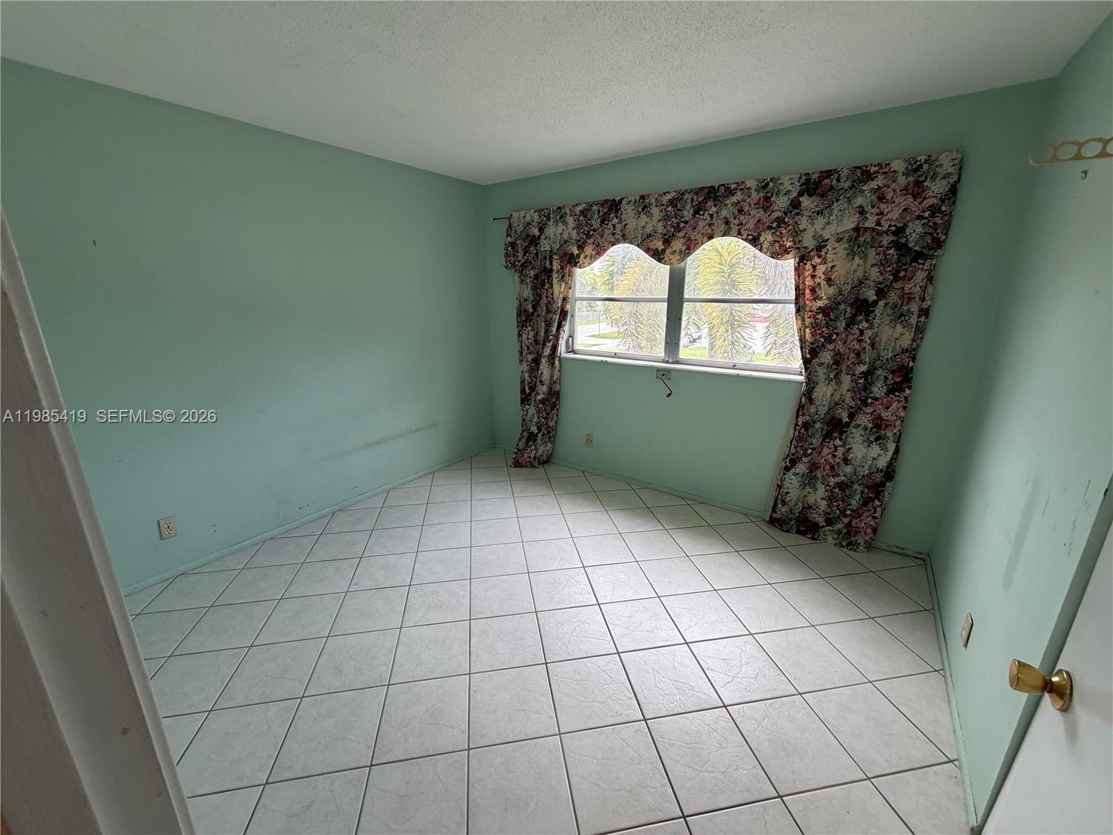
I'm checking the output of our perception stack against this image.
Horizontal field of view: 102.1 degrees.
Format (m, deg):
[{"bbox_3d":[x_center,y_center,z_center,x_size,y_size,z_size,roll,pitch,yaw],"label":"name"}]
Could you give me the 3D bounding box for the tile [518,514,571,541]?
[{"bbox_3d":[-0.081,0.744,3.021,0.315,0.010,0.315,-3,16,-10],"label":"tile"}]

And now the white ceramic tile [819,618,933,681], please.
[{"bbox_3d":[1.413,1.035,2.018,0.318,0.010,0.318,-3,16,-10],"label":"white ceramic tile"}]

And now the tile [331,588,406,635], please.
[{"bbox_3d":[-0.936,0.977,2.284,0.321,0.010,0.321,-3,16,-10],"label":"tile"}]

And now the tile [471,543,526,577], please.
[{"bbox_3d":[-0.350,0.859,2.704,0.321,0.010,0.321,-3,16,-10],"label":"tile"}]

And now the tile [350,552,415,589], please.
[{"bbox_3d":[-0.975,0.876,2.553,0.315,0.010,0.315,-3,16,-10],"label":"tile"}]

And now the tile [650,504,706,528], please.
[{"bbox_3d":[0.880,0.711,3.236,0.321,0.010,0.321,-3,16,-10],"label":"tile"}]

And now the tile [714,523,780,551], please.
[{"bbox_3d":[1.244,0.773,2.932,0.318,0.010,0.318,-3,16,-10],"label":"tile"}]

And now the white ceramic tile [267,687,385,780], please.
[{"bbox_3d":[-0.807,1.138,1.637,0.318,0.010,0.318,-3,16,-10],"label":"white ceramic tile"}]

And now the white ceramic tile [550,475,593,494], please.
[{"bbox_3d":[0.123,0.555,3.683,0.318,0.010,0.318,-3,16,-10],"label":"white ceramic tile"}]

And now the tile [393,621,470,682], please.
[{"bbox_3d":[-0.546,1.036,1.996,0.318,0.010,0.318,-3,16,-10],"label":"tile"}]

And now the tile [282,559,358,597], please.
[{"bbox_3d":[-1.317,0.907,2.545,0.324,0.010,0.324,-3,16,-10],"label":"tile"}]

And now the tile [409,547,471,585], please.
[{"bbox_3d":[-0.659,0.861,2.606,0.318,0.010,0.318,-3,16,-10],"label":"tile"}]

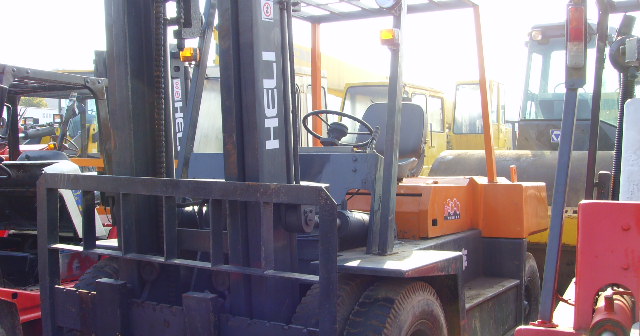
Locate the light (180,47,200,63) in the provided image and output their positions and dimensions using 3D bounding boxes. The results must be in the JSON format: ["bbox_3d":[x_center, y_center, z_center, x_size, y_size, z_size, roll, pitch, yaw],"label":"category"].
[{"bbox_3d":[-0.803,-0.702,4.470,0.080,0.088,0.085,1,1,30],"label":"light"}]

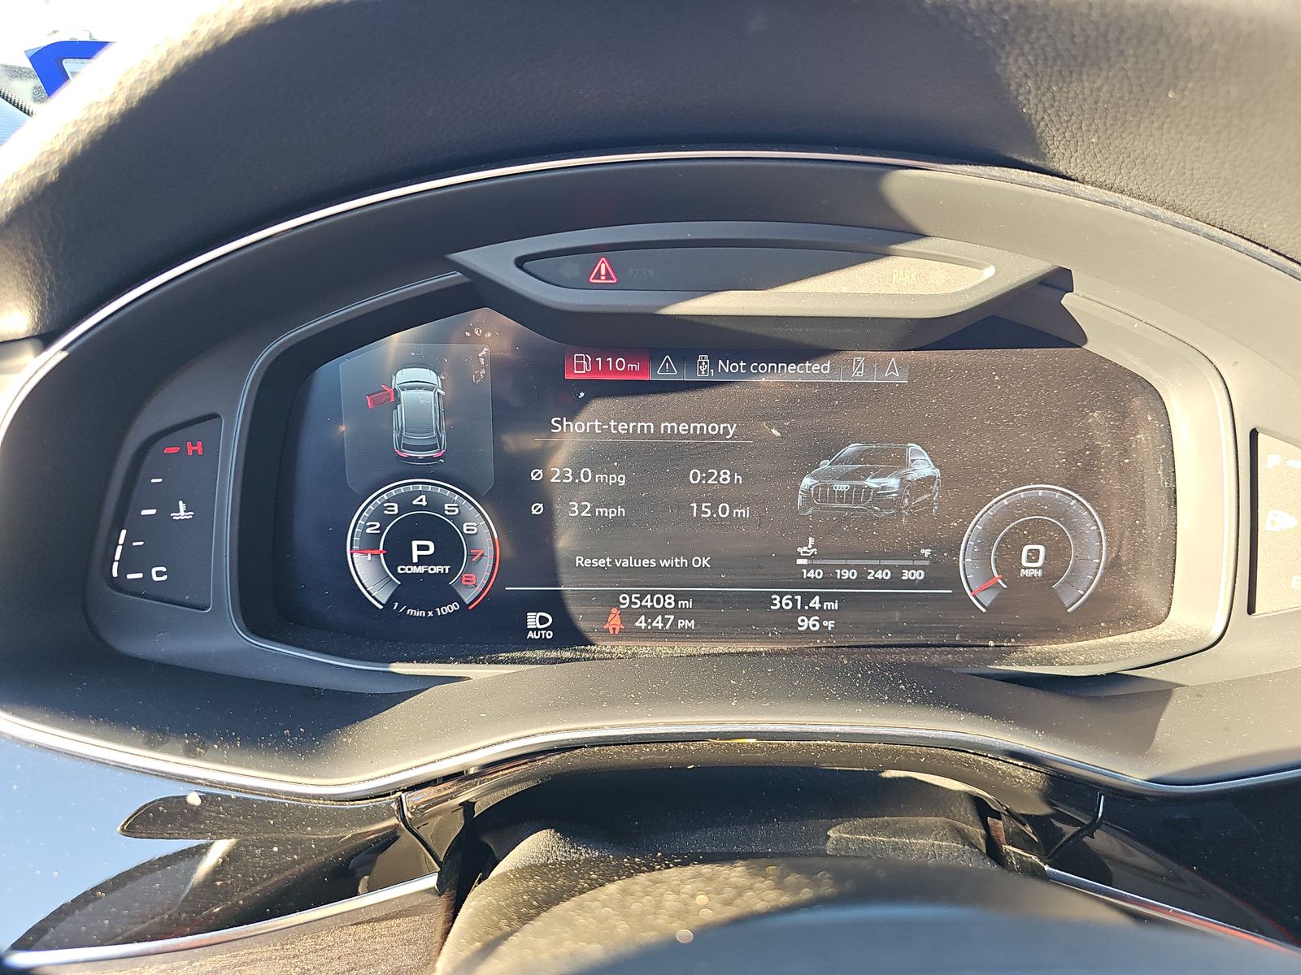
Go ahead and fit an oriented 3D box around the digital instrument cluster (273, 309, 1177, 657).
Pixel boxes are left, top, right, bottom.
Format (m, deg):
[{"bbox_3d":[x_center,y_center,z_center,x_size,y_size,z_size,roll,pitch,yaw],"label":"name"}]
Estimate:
[{"bbox_3d":[0.027,-0.002,0.287,0.299,0.115,0.020,0,14,-1],"label":"digital instrument cluster"}]

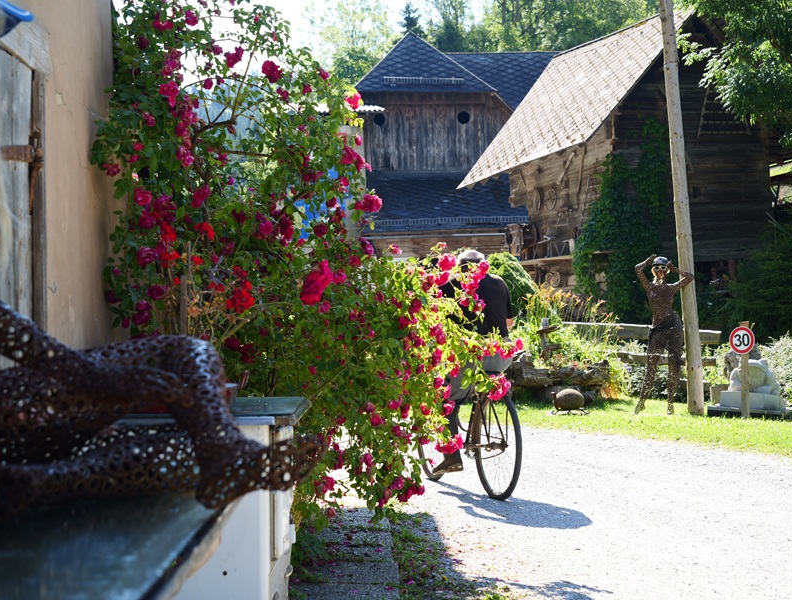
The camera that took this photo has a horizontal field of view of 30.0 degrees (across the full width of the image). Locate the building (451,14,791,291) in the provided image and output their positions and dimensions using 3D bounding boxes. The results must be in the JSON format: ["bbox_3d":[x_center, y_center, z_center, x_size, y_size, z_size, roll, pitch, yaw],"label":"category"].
[{"bbox_3d":[6.650,-3.350,43.000,6.100,8.500,11.500,0,0,-10],"label":"building"}]

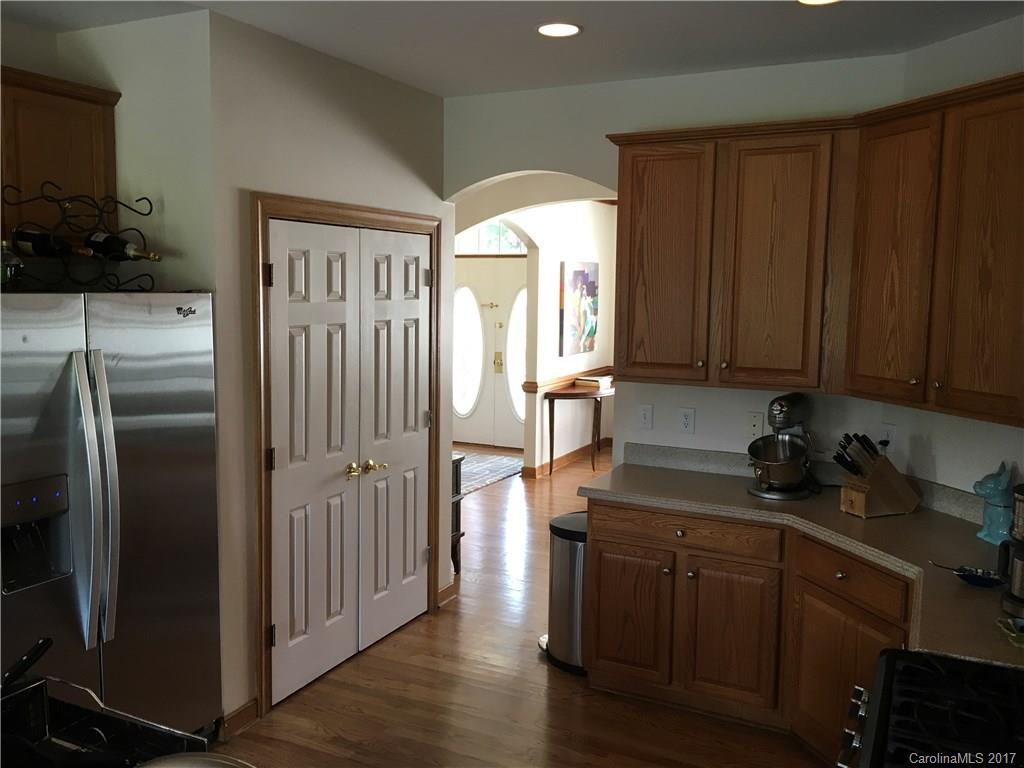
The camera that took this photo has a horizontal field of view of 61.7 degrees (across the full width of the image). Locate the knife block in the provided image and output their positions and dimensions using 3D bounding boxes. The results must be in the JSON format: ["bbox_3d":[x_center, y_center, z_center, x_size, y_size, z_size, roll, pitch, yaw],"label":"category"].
[{"bbox_3d":[1.469,0.387,3.396,0.280,0.250,0.128,-2,7,-22],"label":"knife block"}]

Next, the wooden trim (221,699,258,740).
[{"bbox_3d":[-1.081,1.341,3.454,0.025,0.085,0.190,4,7,27],"label":"wooden trim"}]

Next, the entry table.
[{"bbox_3d":[0.825,0.430,8.614,0.440,0.780,1.380,4,7,27],"label":"entry table"}]

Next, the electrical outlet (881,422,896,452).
[{"bbox_3d":[1.623,0.231,3.699,0.010,0.120,0.075,-3,7,-28],"label":"electrical outlet"}]

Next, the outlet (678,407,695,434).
[{"bbox_3d":[0.840,0.178,4.116,0.077,0.120,0.010,4,7,27],"label":"outlet"}]

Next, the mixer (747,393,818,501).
[{"bbox_3d":[1.190,0.260,3.699,0.350,0.420,0.270,-5,9,-40],"label":"mixer"}]

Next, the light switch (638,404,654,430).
[{"bbox_3d":[0.661,0.165,4.208,0.077,0.120,0.010,4,7,27],"label":"light switch"}]

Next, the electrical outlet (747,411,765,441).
[{"bbox_3d":[1.126,0.195,3.970,0.077,0.120,0.010,4,7,27],"label":"electrical outlet"}]

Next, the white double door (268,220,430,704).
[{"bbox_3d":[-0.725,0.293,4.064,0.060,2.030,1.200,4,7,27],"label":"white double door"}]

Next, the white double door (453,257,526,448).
[{"bbox_3d":[-0.215,-0.326,9.356,1.740,2.050,0.060,4,7,27],"label":"white double door"}]

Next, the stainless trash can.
[{"bbox_3d":[0.310,0.991,4.132,0.340,0.670,0.370,4,7,27],"label":"stainless trash can"}]

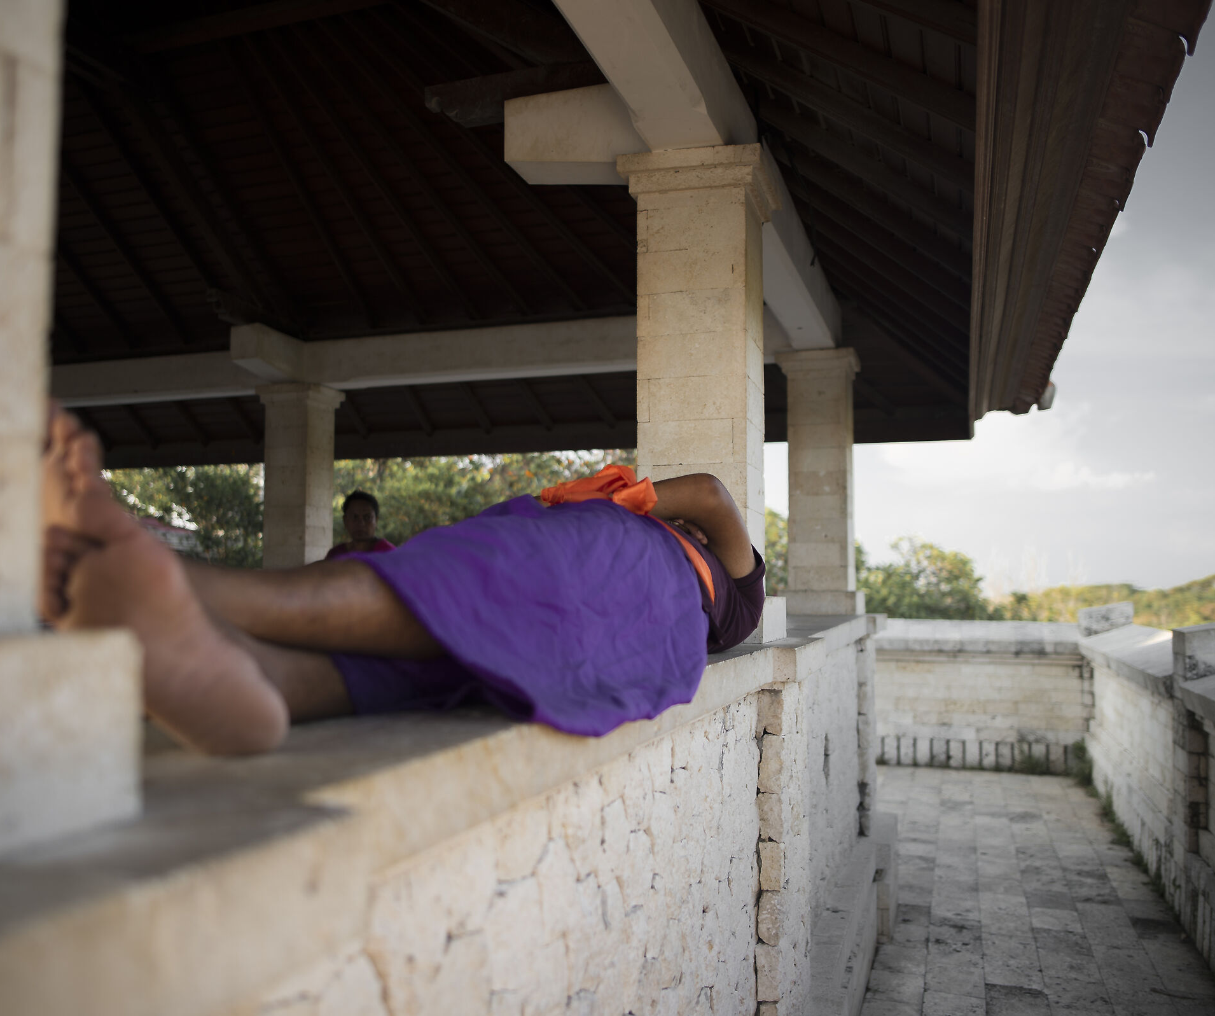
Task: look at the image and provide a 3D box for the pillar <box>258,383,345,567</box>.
[{"bbox_3d":[-1.698,-0.056,5.616,0.356,1.196,0.356,-1,-4,19],"label":"pillar"}]

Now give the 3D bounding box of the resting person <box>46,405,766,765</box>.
[{"bbox_3d":[-0.107,0.085,1.566,0.464,0.415,1.769,-1,-4,19],"label":"resting person"}]

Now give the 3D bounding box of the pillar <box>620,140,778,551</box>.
[{"bbox_3d":[0.246,-0.268,2.596,0.356,1.196,0.356,-1,-4,19],"label":"pillar"}]

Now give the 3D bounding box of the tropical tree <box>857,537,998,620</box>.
[{"bbox_3d":[5.308,2.013,16.945,2.700,3.100,2.700,-1,-4,19],"label":"tropical tree"}]

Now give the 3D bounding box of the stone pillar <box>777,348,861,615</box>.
[{"bbox_3d":[0.993,-0.106,4.724,0.356,1.196,0.356,-1,-4,19],"label":"stone pillar"}]

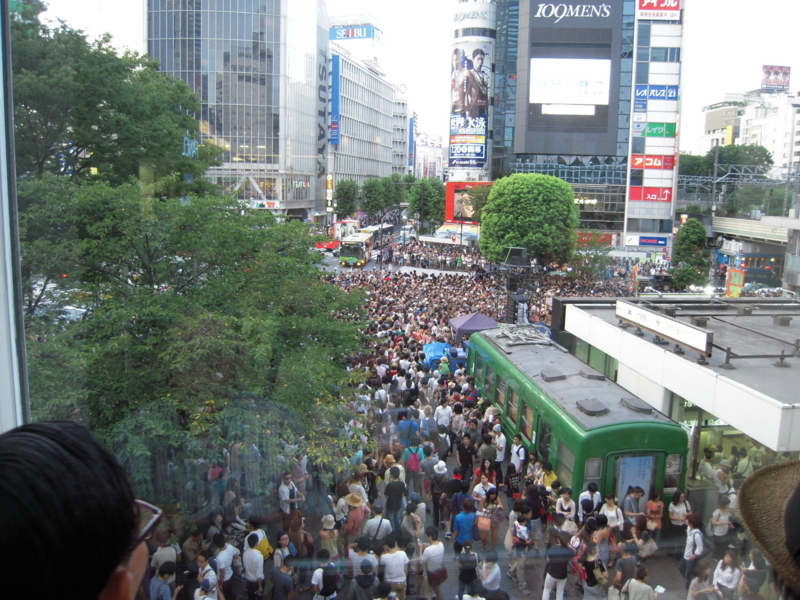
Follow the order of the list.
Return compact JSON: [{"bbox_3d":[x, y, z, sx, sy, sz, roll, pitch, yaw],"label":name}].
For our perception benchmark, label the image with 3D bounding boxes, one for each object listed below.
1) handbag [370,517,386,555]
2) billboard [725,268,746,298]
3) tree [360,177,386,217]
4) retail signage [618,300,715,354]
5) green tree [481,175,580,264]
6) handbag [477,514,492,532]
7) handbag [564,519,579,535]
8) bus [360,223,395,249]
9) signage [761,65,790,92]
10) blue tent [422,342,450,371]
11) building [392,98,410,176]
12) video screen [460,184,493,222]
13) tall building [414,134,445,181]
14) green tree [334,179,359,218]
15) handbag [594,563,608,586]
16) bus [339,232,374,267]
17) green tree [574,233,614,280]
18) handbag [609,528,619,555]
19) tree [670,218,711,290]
[{"bbox_3d":[-0.440,4.822,13.250,0.310,0.640,0.180,2,9,6],"label":"handbag"},{"bbox_3d":[19.702,-0.881,38.000,1.050,2.000,0.150,3,10,14],"label":"billboard"},{"bbox_3d":[-5.404,-19.109,131.655,5.300,11.630,5.300,1,9,0],"label":"tree"},{"bbox_3d":[7.420,0.690,18.600,0.200,0.620,4.750,0,9,-7],"label":"retail signage"},{"bbox_3d":[9.417,-4.357,47.892,7.200,9.830,7.100,1,9,0],"label":"green tree"},{"bbox_3d":[1.885,4.985,14.400,0.310,0.330,0.130,2,9,6],"label":"handbag"},{"bbox_3d":[3.830,5.080,14.450,0.330,0.300,0.150,3,10,11],"label":"handbag"},{"bbox_3d":[-3.571,-9.780,101.250,2.500,3.000,10.600,4,10,15],"label":"bus"},{"bbox_3d":[111.226,-65.462,191.675,8.400,8.400,0.900,1,9,0],"label":"signage"},{"bbox_3d":[1.658,2.732,29.106,1.400,1.560,1.500,1,9,0],"label":"blue tent"},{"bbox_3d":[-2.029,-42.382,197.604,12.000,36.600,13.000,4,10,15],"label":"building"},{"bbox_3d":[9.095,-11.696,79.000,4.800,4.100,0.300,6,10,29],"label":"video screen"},{"bbox_3d":[10.350,-45.613,235.000,15.000,30.000,13.000,-6,12,-37],"label":"tall building"},{"bbox_3d":[-9.837,-16.721,118.885,4.600,10.840,4.600,1,9,0],"label":"green tree"},{"bbox_3d":[3.826,5.199,12.300,0.280,0.400,0.140,-2,10,-17],"label":"handbag"},{"bbox_3d":[-4.993,-5.888,77.065,2.500,3.000,10.500,2,9,4],"label":"bus"},{"bbox_3d":[15.029,-2.589,50.000,3.000,5.300,3.000,4,10,17],"label":"green tree"},{"bbox_3d":[4.549,5.145,13.786,0.150,0.500,0.300,7,11,34],"label":"handbag"},{"bbox_3d":[23.752,-3.532,53.000,3.100,6.400,3.100,5,10,24],"label":"tree"}]

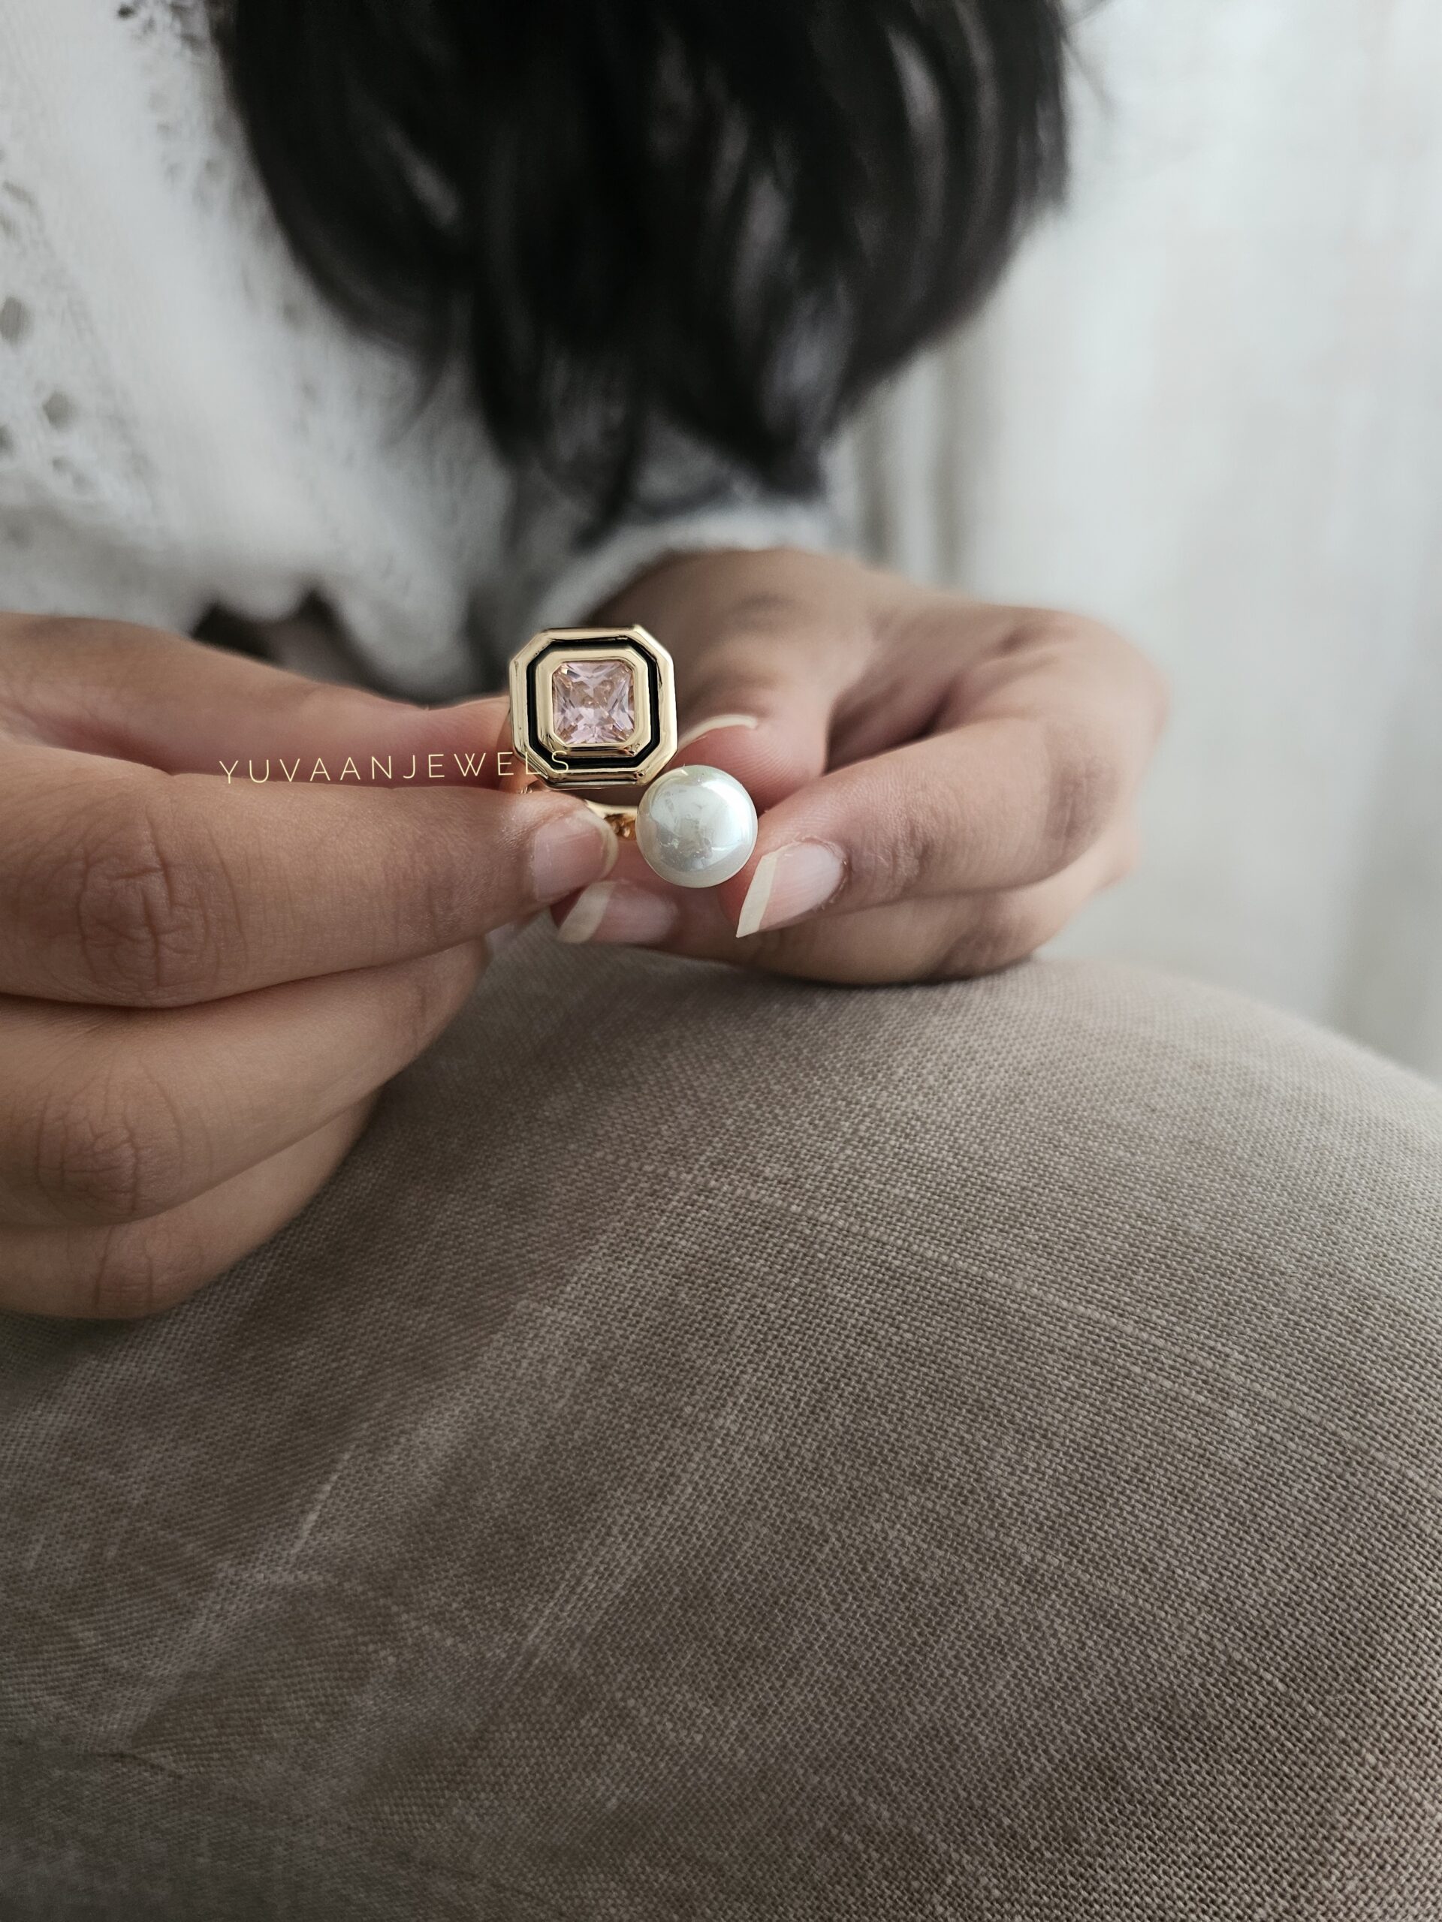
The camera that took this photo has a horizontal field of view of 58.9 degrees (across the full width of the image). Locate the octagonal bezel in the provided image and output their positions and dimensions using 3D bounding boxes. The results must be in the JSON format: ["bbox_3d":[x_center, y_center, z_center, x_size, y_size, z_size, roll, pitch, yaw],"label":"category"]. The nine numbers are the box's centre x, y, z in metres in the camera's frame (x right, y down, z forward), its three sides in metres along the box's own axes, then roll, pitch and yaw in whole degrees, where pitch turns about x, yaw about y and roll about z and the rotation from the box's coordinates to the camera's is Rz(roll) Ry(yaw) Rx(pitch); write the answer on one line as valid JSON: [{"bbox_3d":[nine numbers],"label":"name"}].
[{"bbox_3d":[-0.013,-0.025,0.128,0.016,0.016,0.005,-3,-3,-7],"label":"octagonal bezel"}]

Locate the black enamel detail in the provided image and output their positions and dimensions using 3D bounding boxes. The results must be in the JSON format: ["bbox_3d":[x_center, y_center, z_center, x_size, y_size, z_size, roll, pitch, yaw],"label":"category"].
[{"bbox_3d":[-0.013,-0.025,0.126,0.013,0.013,0.002,-3,-3,-7],"label":"black enamel detail"}]

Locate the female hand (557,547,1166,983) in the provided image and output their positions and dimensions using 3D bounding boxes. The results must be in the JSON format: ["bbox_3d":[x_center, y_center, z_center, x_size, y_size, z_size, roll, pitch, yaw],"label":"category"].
[{"bbox_3d":[0.020,-0.033,0.178,0.076,0.050,0.108,0,24,0],"label":"female hand"}]

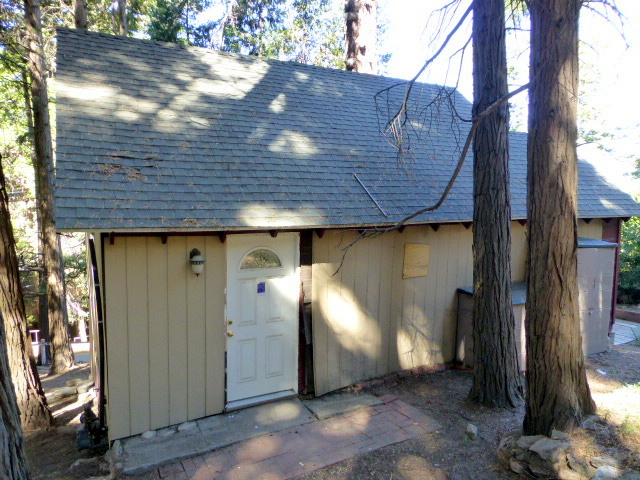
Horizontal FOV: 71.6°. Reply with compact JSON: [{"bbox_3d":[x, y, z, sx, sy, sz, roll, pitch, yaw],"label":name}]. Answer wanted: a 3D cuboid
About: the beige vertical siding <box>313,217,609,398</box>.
[{"bbox_3d":[2.819,0.830,7.346,6.500,2.300,0.130,-2,7,-29],"label":"beige vertical siding"}]

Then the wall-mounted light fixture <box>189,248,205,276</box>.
[{"bbox_3d":[-1.356,0.243,4.903,0.165,0.290,0.200,-2,7,-29],"label":"wall-mounted light fixture"}]

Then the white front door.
[{"bbox_3d":[-0.685,0.929,5.466,0.950,2.070,0.080,-2,7,-29],"label":"white front door"}]

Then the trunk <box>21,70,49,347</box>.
[{"bbox_3d":[-9.433,-0.841,14.711,0.360,9.240,0.360,-3,7,-33],"label":"trunk"}]

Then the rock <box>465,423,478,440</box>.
[{"bbox_3d":[1.689,2.128,4.930,0.130,0.135,0.120,-2,7,-29],"label":"rock"}]

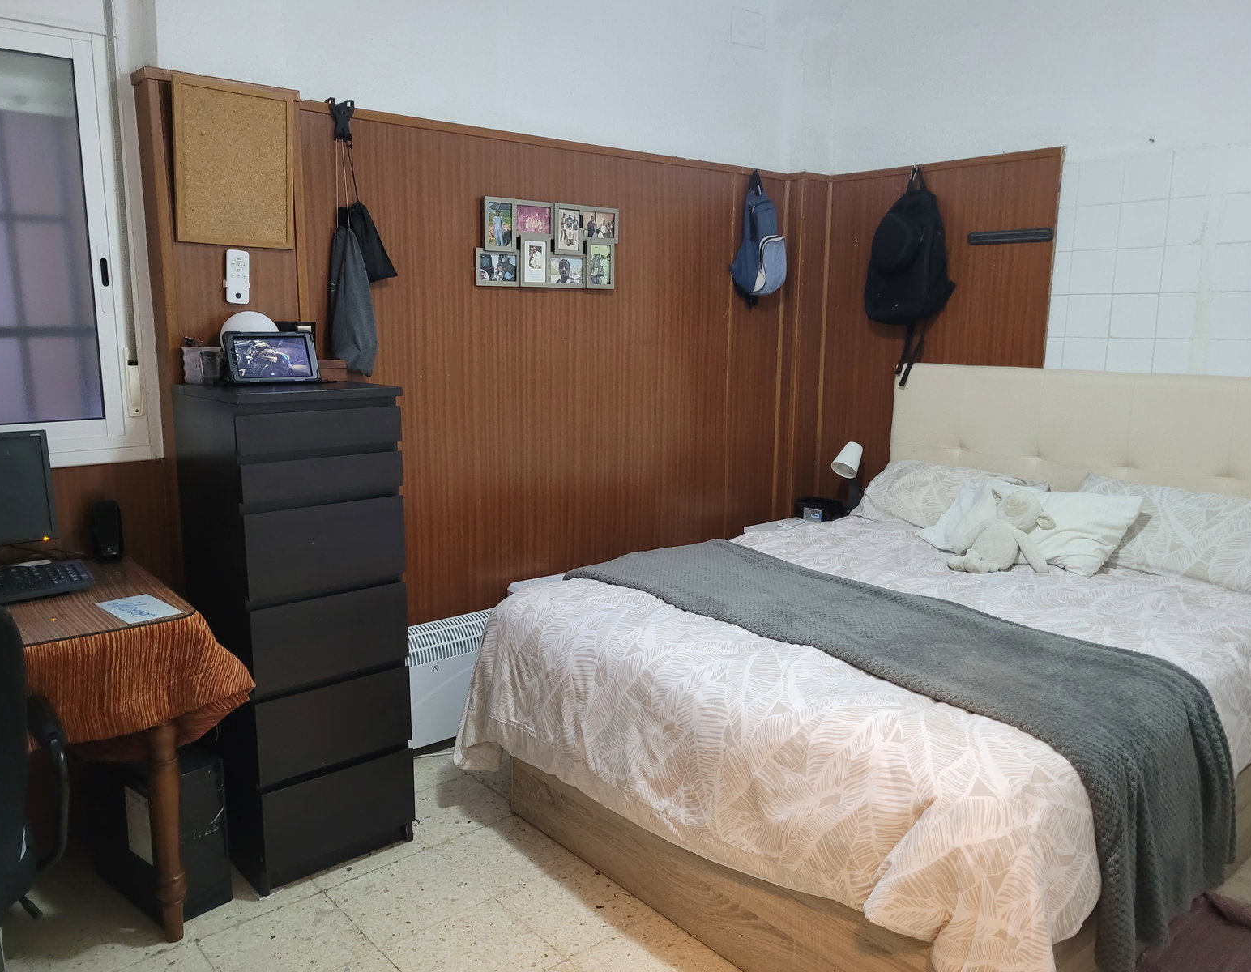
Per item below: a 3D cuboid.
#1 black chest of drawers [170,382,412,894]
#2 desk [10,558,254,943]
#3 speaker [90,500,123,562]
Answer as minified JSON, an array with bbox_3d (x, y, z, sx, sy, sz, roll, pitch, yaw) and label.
[{"bbox_3d":[-0.870,0.352,2.573,0.400,1.230,0.480,-7,12,-40],"label":"black chest of drawers"},{"bbox_3d":[-1.513,0.659,2.126,1.060,0.760,0.700,-8,12,-40],"label":"desk"},{"bbox_3d":[-1.380,0.120,2.595,0.068,0.150,0.080,-8,12,-40],"label":"speaker"}]

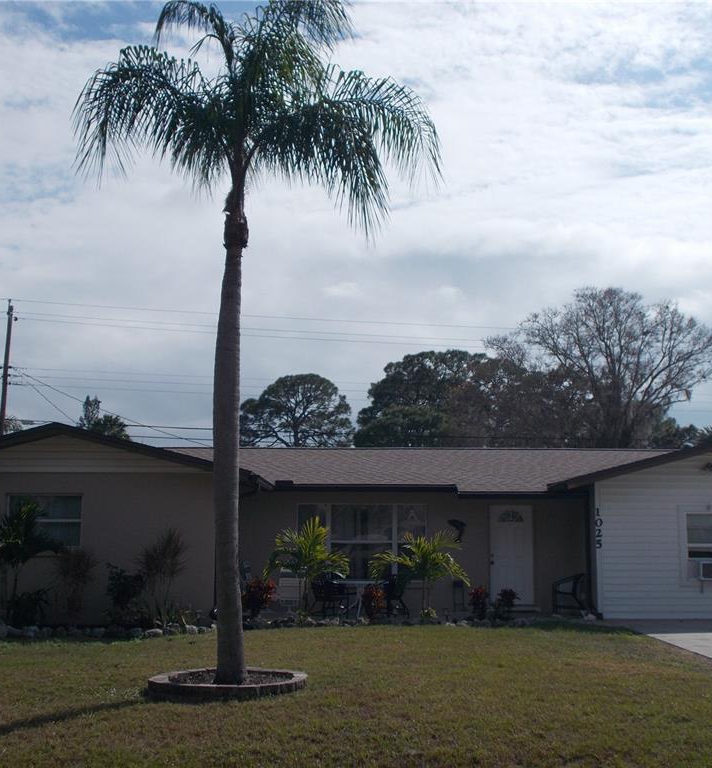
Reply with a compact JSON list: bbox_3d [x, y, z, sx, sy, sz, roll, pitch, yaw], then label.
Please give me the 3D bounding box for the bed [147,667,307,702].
[{"bbox_3d":[-1.367,3.173,12.222,1.720,0.160,1.720,0,-8,0],"label":"bed"}]

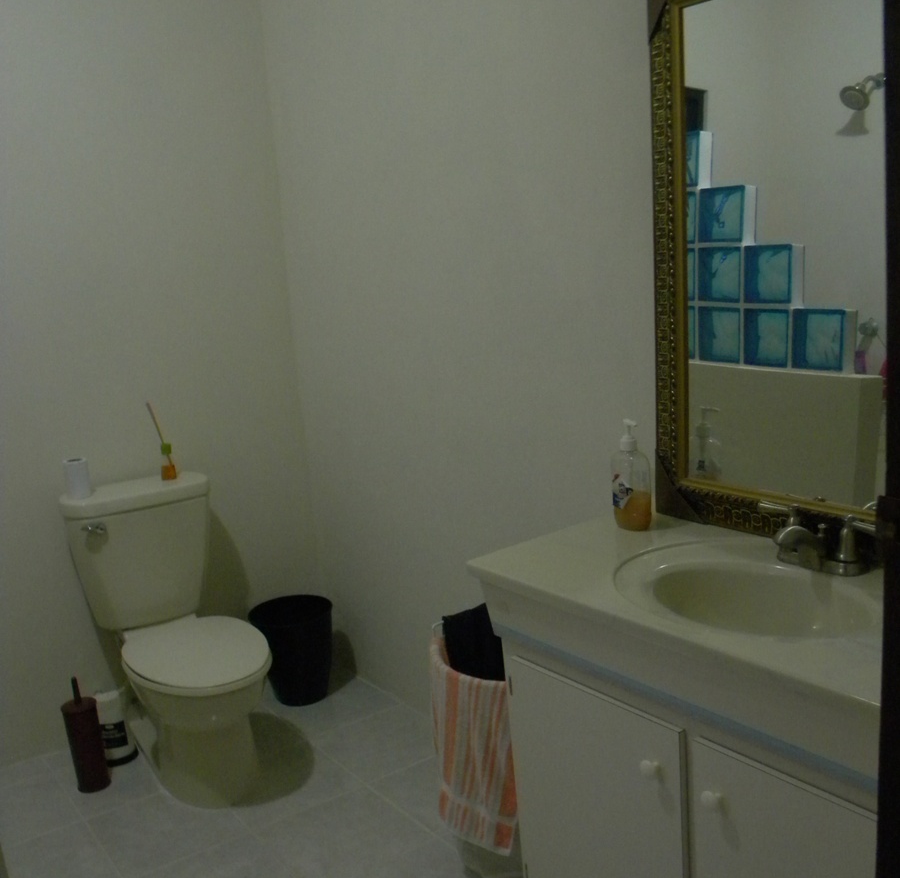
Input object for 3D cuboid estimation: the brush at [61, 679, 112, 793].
[{"bbox_3d":[-1.035,0.830,2.759,0.097,0.334,0.097,-11,12,-35],"label":"brush"}]

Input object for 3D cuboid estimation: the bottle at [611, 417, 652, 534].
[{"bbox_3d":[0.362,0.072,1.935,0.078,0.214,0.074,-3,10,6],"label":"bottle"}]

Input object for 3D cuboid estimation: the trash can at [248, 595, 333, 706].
[{"bbox_3d":[-0.517,0.720,3.264,0.275,0.304,0.275,-4,10,1],"label":"trash can"}]

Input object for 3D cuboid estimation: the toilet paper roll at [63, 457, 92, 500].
[{"bbox_3d":[-1.102,0.121,2.877,0.069,0.109,0.069,-11,12,-35],"label":"toilet paper roll"}]

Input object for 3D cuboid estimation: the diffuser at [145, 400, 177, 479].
[{"bbox_3d":[-0.904,0.007,3.046,0.075,0.243,0.055,-11,12,-35],"label":"diffuser"}]

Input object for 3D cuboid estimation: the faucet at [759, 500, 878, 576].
[{"bbox_3d":[0.586,0.172,1.602,0.140,0.097,0.240,-11,12,-35],"label":"faucet"}]

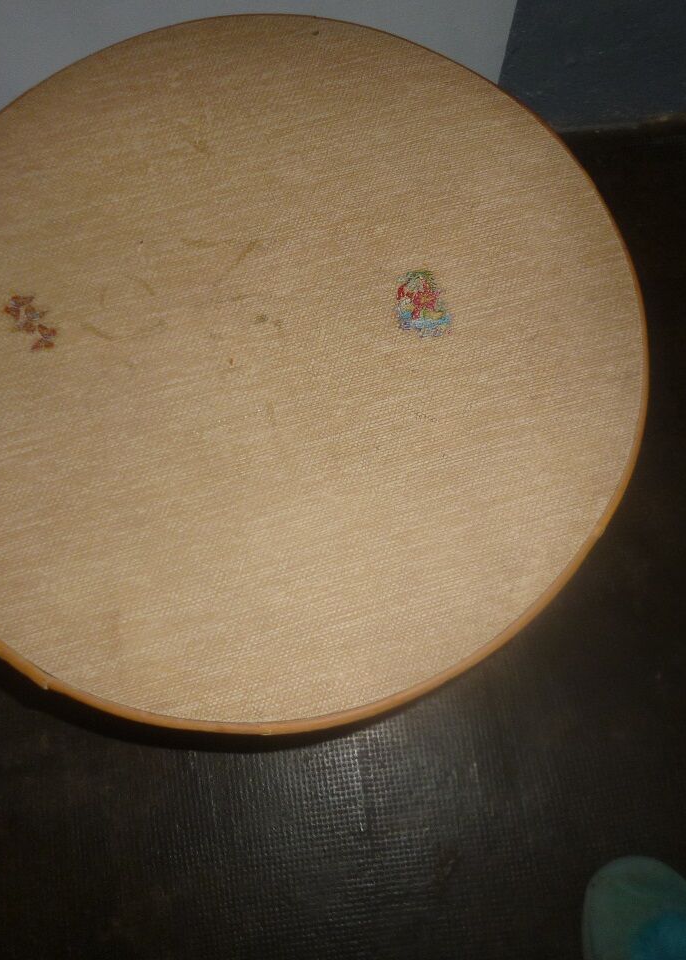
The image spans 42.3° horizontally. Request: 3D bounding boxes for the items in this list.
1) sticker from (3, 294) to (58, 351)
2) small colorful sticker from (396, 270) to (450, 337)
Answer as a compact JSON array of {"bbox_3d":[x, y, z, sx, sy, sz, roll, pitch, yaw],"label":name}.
[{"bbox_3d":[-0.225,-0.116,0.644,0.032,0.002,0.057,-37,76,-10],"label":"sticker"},{"bbox_3d":[0.058,-0.130,0.646,0.038,0.002,0.056,-4,73,-1],"label":"small colorful sticker"}]

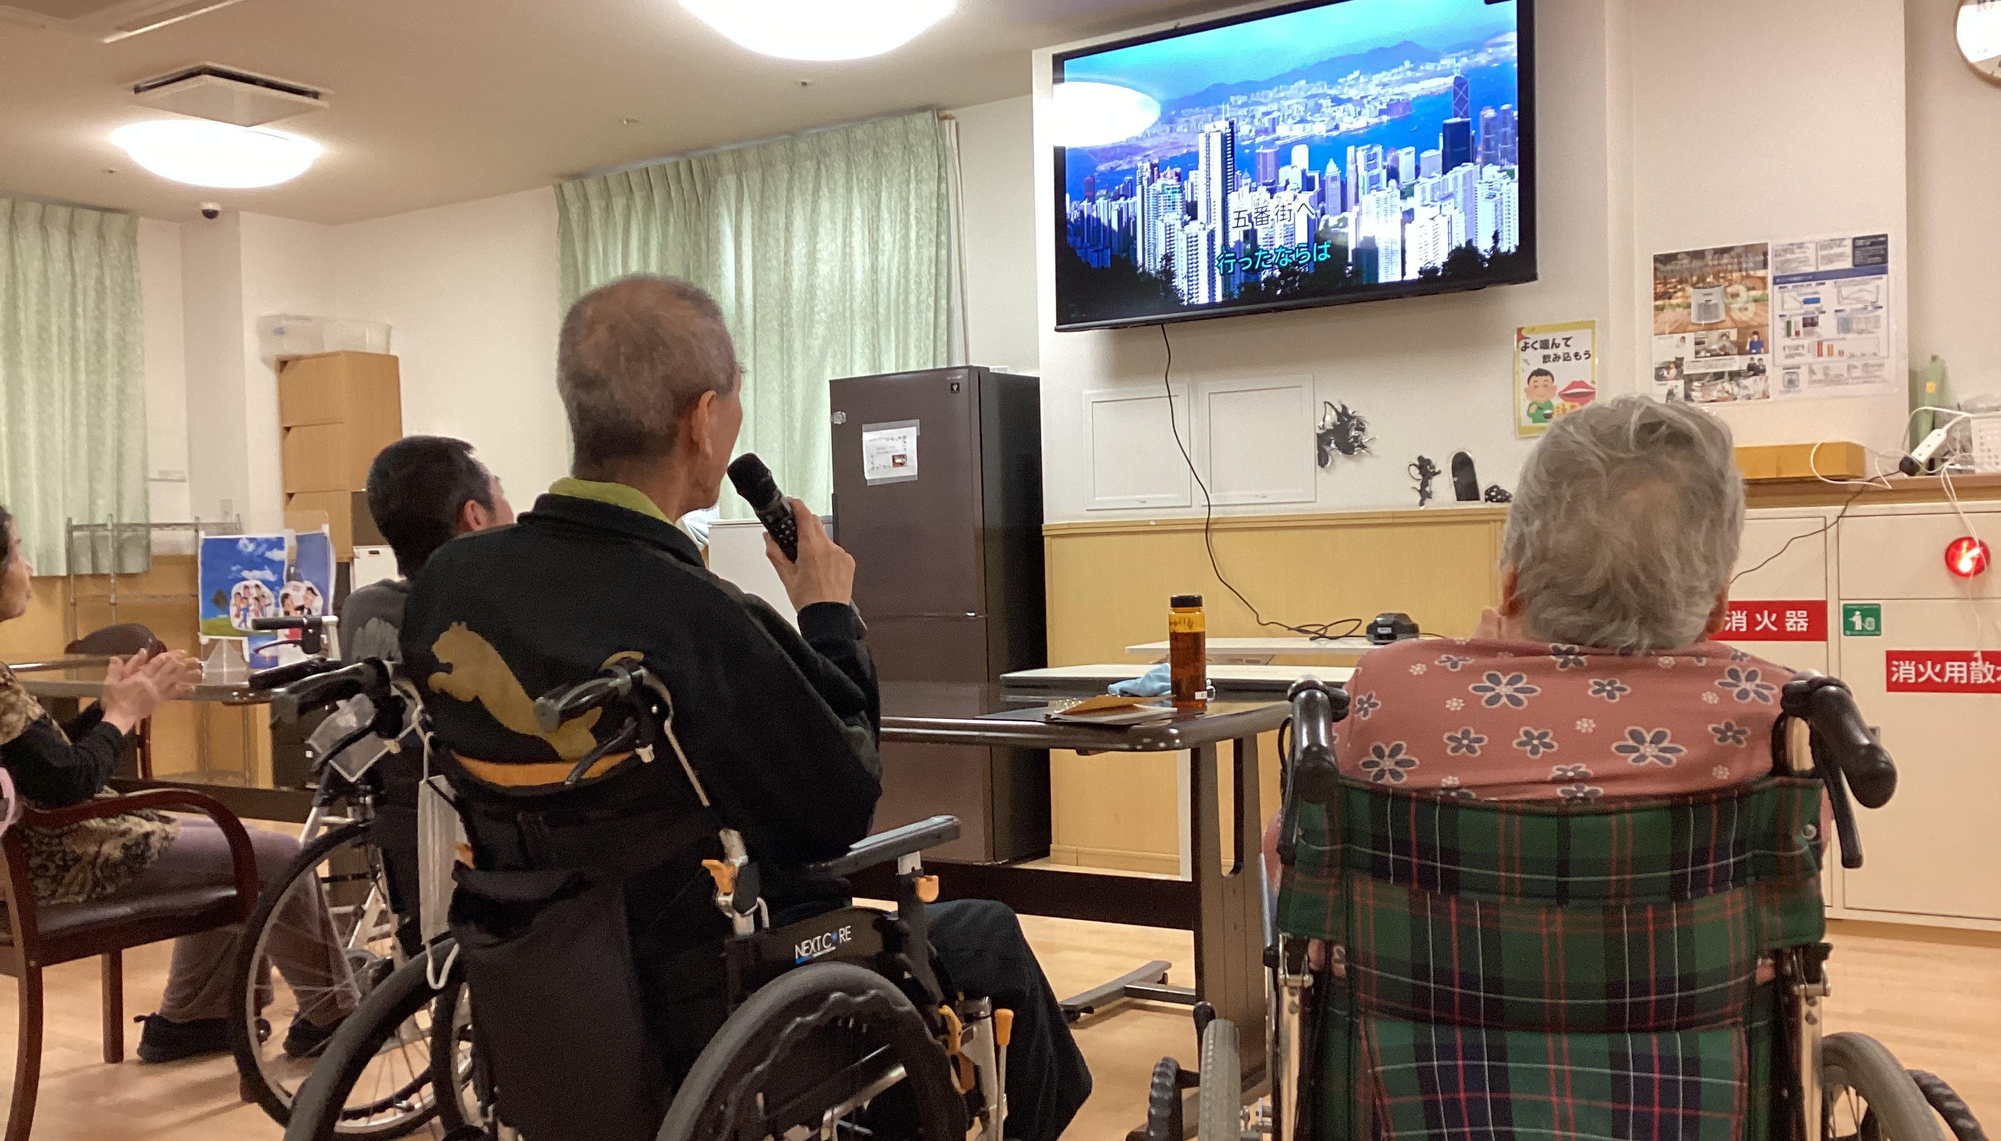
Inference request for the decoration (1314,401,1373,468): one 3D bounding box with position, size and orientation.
[{"bbox_3d":[0.983,-0.390,5.144,0.176,0.188,0.012,-1,1,34],"label":"decoration"}]

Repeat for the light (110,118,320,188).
[{"bbox_3d":[-2.934,-1.534,6.727,0.720,0.152,0.720,-1,1,0],"label":"light"}]

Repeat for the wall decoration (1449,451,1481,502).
[{"bbox_3d":[1.282,-0.259,4.946,0.085,0.140,0.012,-1,1,34],"label":"wall decoration"}]

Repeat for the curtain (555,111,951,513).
[{"bbox_3d":[-1.025,-0.880,6.968,2.009,1.494,0.122,-1,1,34],"label":"curtain"}]

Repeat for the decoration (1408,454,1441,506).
[{"bbox_3d":[1.184,-0.253,5.012,0.087,0.141,0.012,-1,1,34],"label":"decoration"}]

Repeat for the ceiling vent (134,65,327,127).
[{"bbox_3d":[-2.575,-1.581,5.987,0.484,0.055,0.479,-1,1,34],"label":"ceiling vent"}]

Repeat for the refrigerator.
[{"bbox_3d":[-0.121,0.152,6.052,0.599,1.580,0.643,-1,1,34],"label":"refrigerator"}]

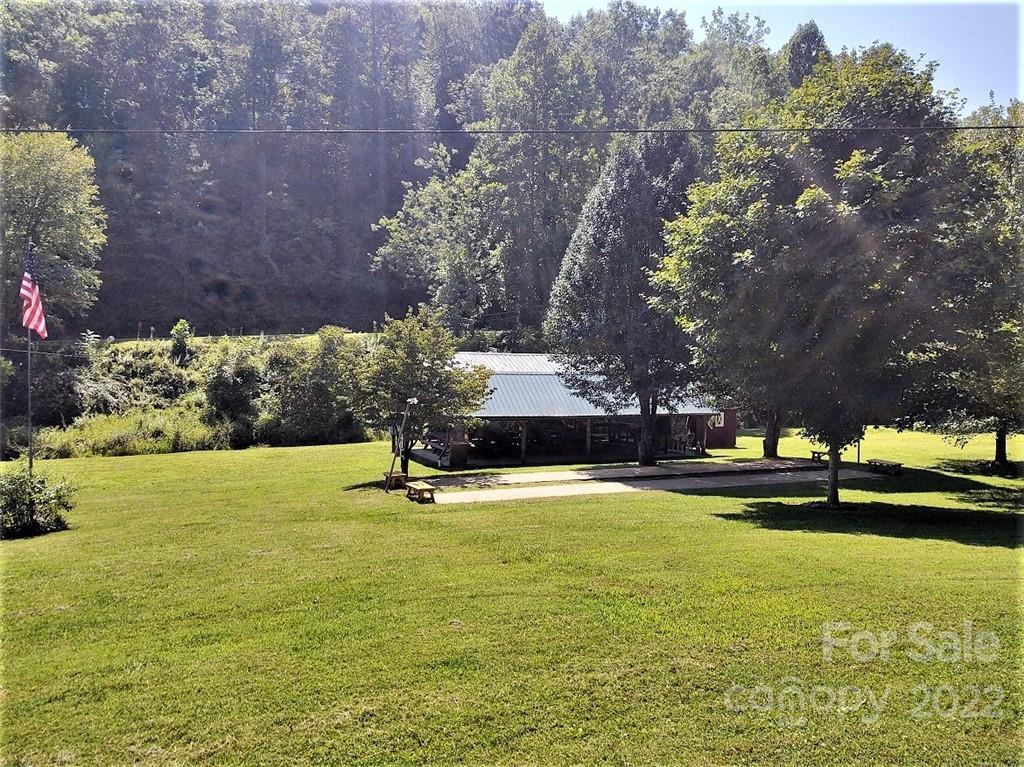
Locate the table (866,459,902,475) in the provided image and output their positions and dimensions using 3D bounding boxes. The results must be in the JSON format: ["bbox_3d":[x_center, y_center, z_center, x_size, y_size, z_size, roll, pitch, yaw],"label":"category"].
[{"bbox_3d":[14.800,3.340,31.700,0.540,0.450,1.400,0,0,-24],"label":"table"}]

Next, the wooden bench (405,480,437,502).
[{"bbox_3d":[-2.790,3.320,24.200,0.560,0.450,1.400,0,0,-24],"label":"wooden bench"}]

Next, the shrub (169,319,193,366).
[{"bbox_3d":[-21.600,-2.600,52.000,1.600,3.100,1.600,0,0,0],"label":"shrub"}]

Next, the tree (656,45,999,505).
[{"bbox_3d":[9.300,-3.200,23.600,9.800,13.500,9.600,0,0,0],"label":"tree"}]

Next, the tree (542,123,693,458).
[{"bbox_3d":[5.600,-3.750,34.900,8.300,14.600,8.300,0,0,0],"label":"tree"}]

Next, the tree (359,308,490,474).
[{"bbox_3d":[-3.350,0.400,30.100,4.900,6.400,4.800,0,0,0],"label":"tree"}]

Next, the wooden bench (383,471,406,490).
[{"bbox_3d":[-4.000,3.340,27.400,0.560,0.450,1.300,0,0,-24],"label":"wooden bench"}]

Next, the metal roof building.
[{"bbox_3d":[1.750,1.050,38.400,13.700,5.000,9.200,0,0,-24],"label":"metal roof building"}]

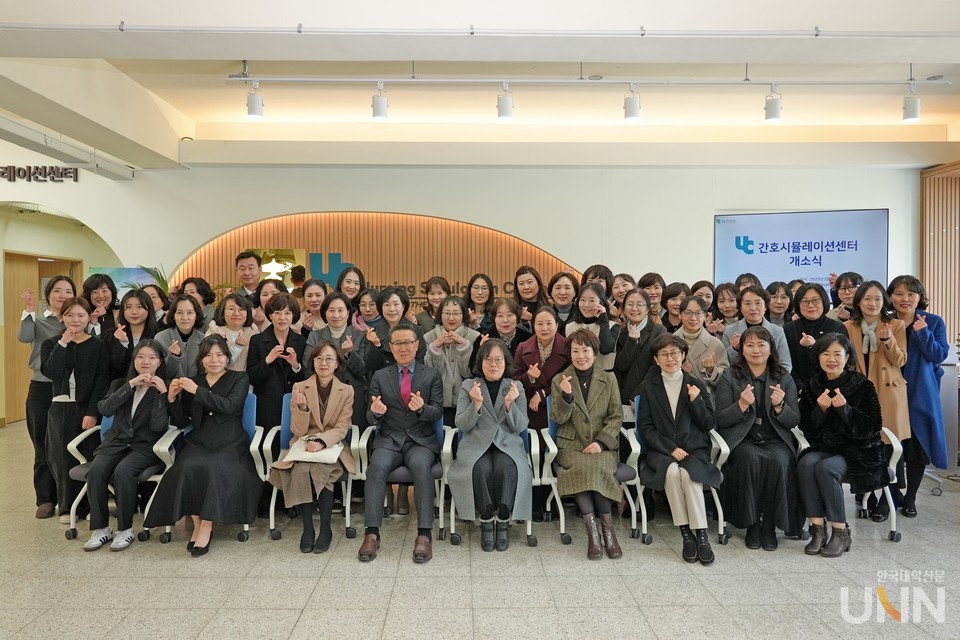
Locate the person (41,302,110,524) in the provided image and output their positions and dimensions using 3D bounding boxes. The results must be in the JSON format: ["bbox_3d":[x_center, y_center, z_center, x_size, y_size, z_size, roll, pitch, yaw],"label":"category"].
[{"bbox_3d":[-2.808,0.609,4.639,0.450,1.530,0.320,-1,3,-20],"label":"person"}]

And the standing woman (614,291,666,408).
[{"bbox_3d":[1.110,0.571,4.697,0.480,1.600,0.340,1,3,17],"label":"standing woman"}]

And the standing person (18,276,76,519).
[{"bbox_3d":[-2.961,0.518,4.674,0.480,1.640,0.360,-1,1,-22],"label":"standing person"}]

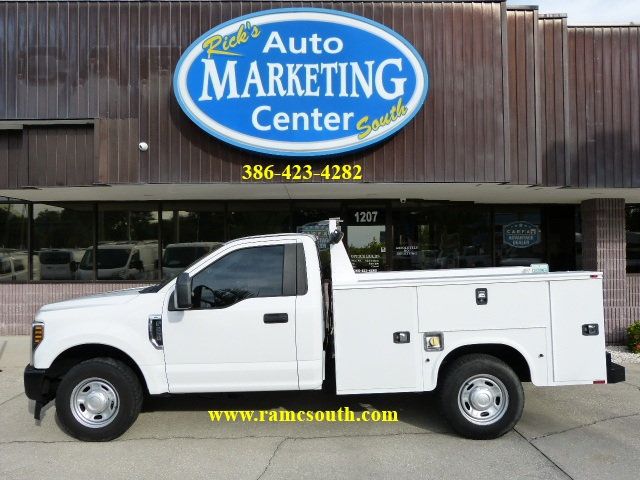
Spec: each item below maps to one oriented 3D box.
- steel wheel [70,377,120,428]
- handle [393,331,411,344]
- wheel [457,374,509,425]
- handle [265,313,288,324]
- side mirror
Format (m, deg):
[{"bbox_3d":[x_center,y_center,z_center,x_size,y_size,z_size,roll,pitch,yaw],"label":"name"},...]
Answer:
[{"bbox_3d":[-2.092,1.520,4.910,0.468,0.468,0.180,-1,-1,1],"label":"steel wheel"},{"bbox_3d":[0.747,0.892,4.735,0.155,0.115,0.045,-3,-1,1],"label":"handle"},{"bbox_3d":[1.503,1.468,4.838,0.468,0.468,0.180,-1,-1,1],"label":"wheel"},{"bbox_3d":[-0.401,0.720,4.745,0.225,0.098,0.055,-1,-1,1],"label":"handle"},{"bbox_3d":[-1.208,0.456,4.580,0.140,0.325,0.260,0,-1,-11],"label":"side mirror"}]

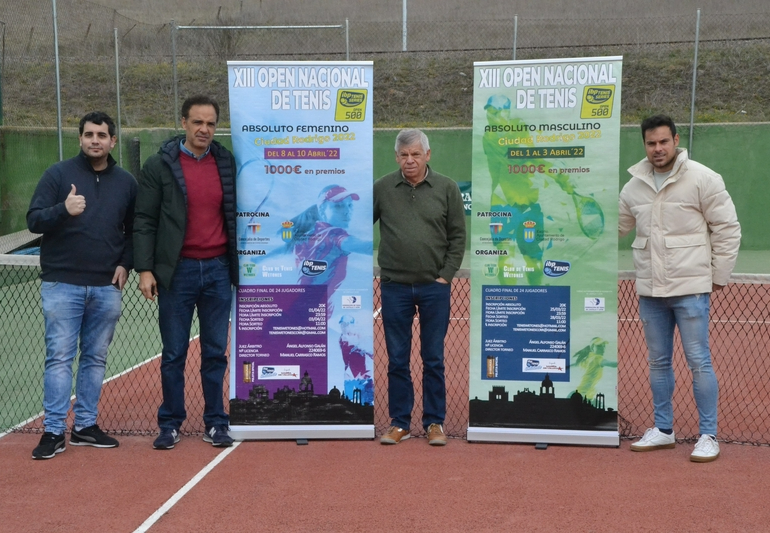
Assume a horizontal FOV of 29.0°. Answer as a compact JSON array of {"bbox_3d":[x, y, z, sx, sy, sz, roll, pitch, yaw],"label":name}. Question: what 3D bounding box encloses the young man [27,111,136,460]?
[{"bbox_3d":[-1.619,0.080,7.875,0.560,1.791,0.460,-1,4,-12],"label":"young man"}]

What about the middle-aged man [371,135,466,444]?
[{"bbox_3d":[0.167,0.107,8.103,0.570,1.704,0.360,0,4,4],"label":"middle-aged man"}]

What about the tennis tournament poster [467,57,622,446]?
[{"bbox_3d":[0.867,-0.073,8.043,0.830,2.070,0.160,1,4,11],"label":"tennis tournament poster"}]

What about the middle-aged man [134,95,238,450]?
[{"bbox_3d":[-1.070,0.022,8.041,0.580,1.882,0.380,-1,4,-8],"label":"middle-aged man"}]

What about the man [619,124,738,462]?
[{"bbox_3d":[1.534,0.096,7.802,0.660,1.767,0.450,2,4,22],"label":"man"}]

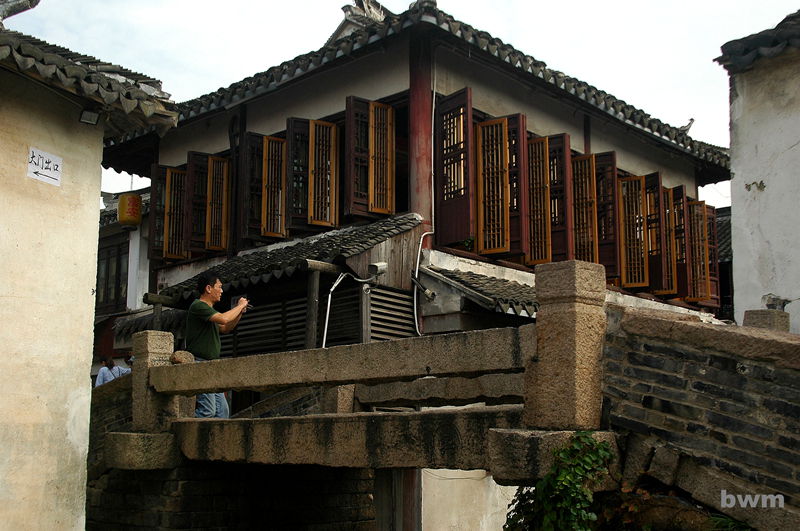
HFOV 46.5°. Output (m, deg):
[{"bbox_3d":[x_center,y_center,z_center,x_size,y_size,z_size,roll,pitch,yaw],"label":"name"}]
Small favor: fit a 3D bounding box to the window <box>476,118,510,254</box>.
[{"bbox_3d":[1.061,-0.918,10.590,0.390,1.560,0.060,-6,-13,29],"label":"window"}]

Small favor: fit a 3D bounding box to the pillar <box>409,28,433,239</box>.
[{"bbox_3d":[0.227,-1.438,10.064,0.230,2.441,0.230,1,-12,-2],"label":"pillar"}]

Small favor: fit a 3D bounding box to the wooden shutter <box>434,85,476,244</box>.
[{"bbox_3d":[0.577,-1.060,10.039,0.450,1.660,0.070,-10,-15,40],"label":"wooden shutter"}]

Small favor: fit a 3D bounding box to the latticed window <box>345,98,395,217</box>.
[{"bbox_3d":[-0.328,-1.213,10.268,0.480,1.330,0.220,7,-14,-32],"label":"latticed window"}]

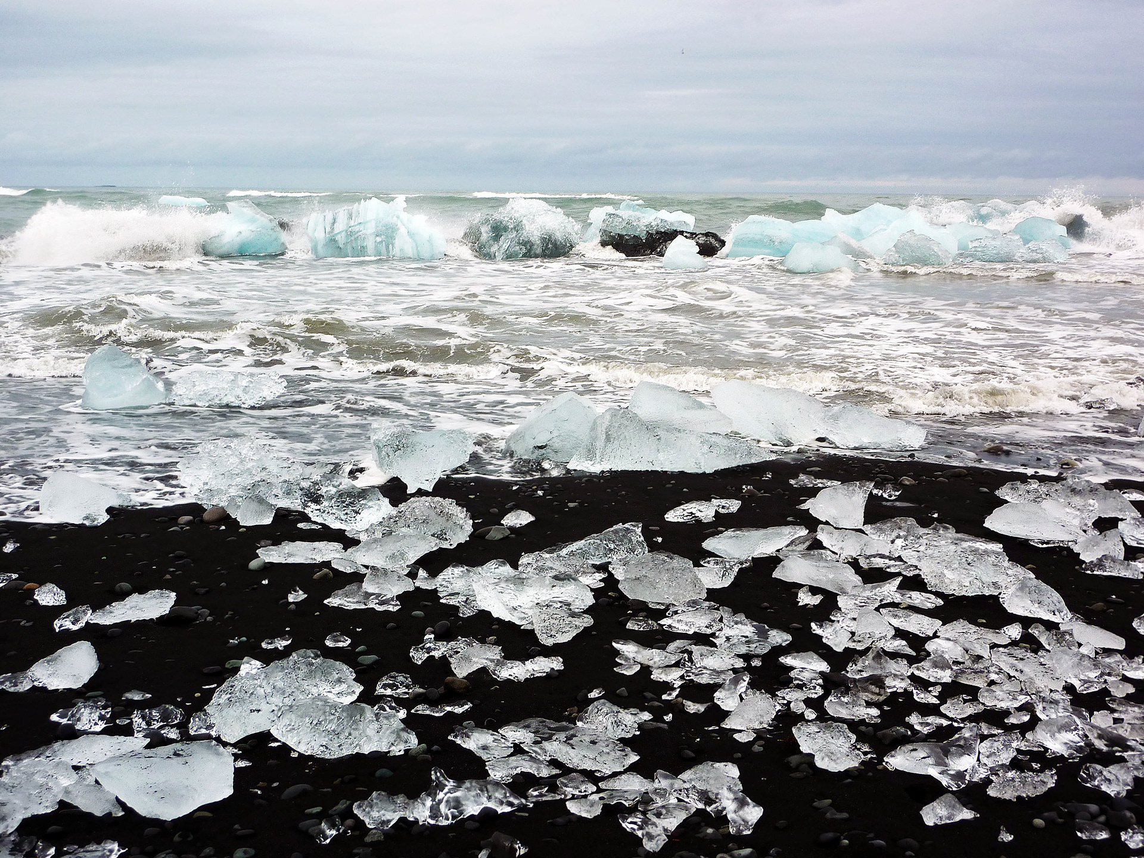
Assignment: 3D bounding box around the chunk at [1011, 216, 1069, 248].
[{"bbox_3d":[16.628,-6.903,46.816,1.900,1.200,1.500,0,10,0],"label":"chunk"}]

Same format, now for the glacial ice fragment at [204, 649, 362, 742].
[{"bbox_3d":[-0.956,0.843,4.331,0.485,0.190,0.340,-3,11,-18],"label":"glacial ice fragment"}]

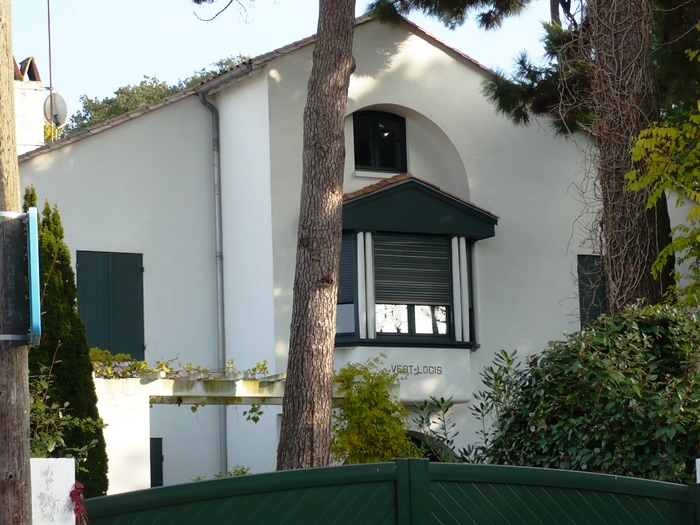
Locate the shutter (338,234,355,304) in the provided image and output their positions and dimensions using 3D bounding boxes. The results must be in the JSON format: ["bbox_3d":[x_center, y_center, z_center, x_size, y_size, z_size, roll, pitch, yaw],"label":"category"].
[{"bbox_3d":[-0.158,0.111,30.302,0.420,0.979,0.050,-4,-9,17],"label":"shutter"}]

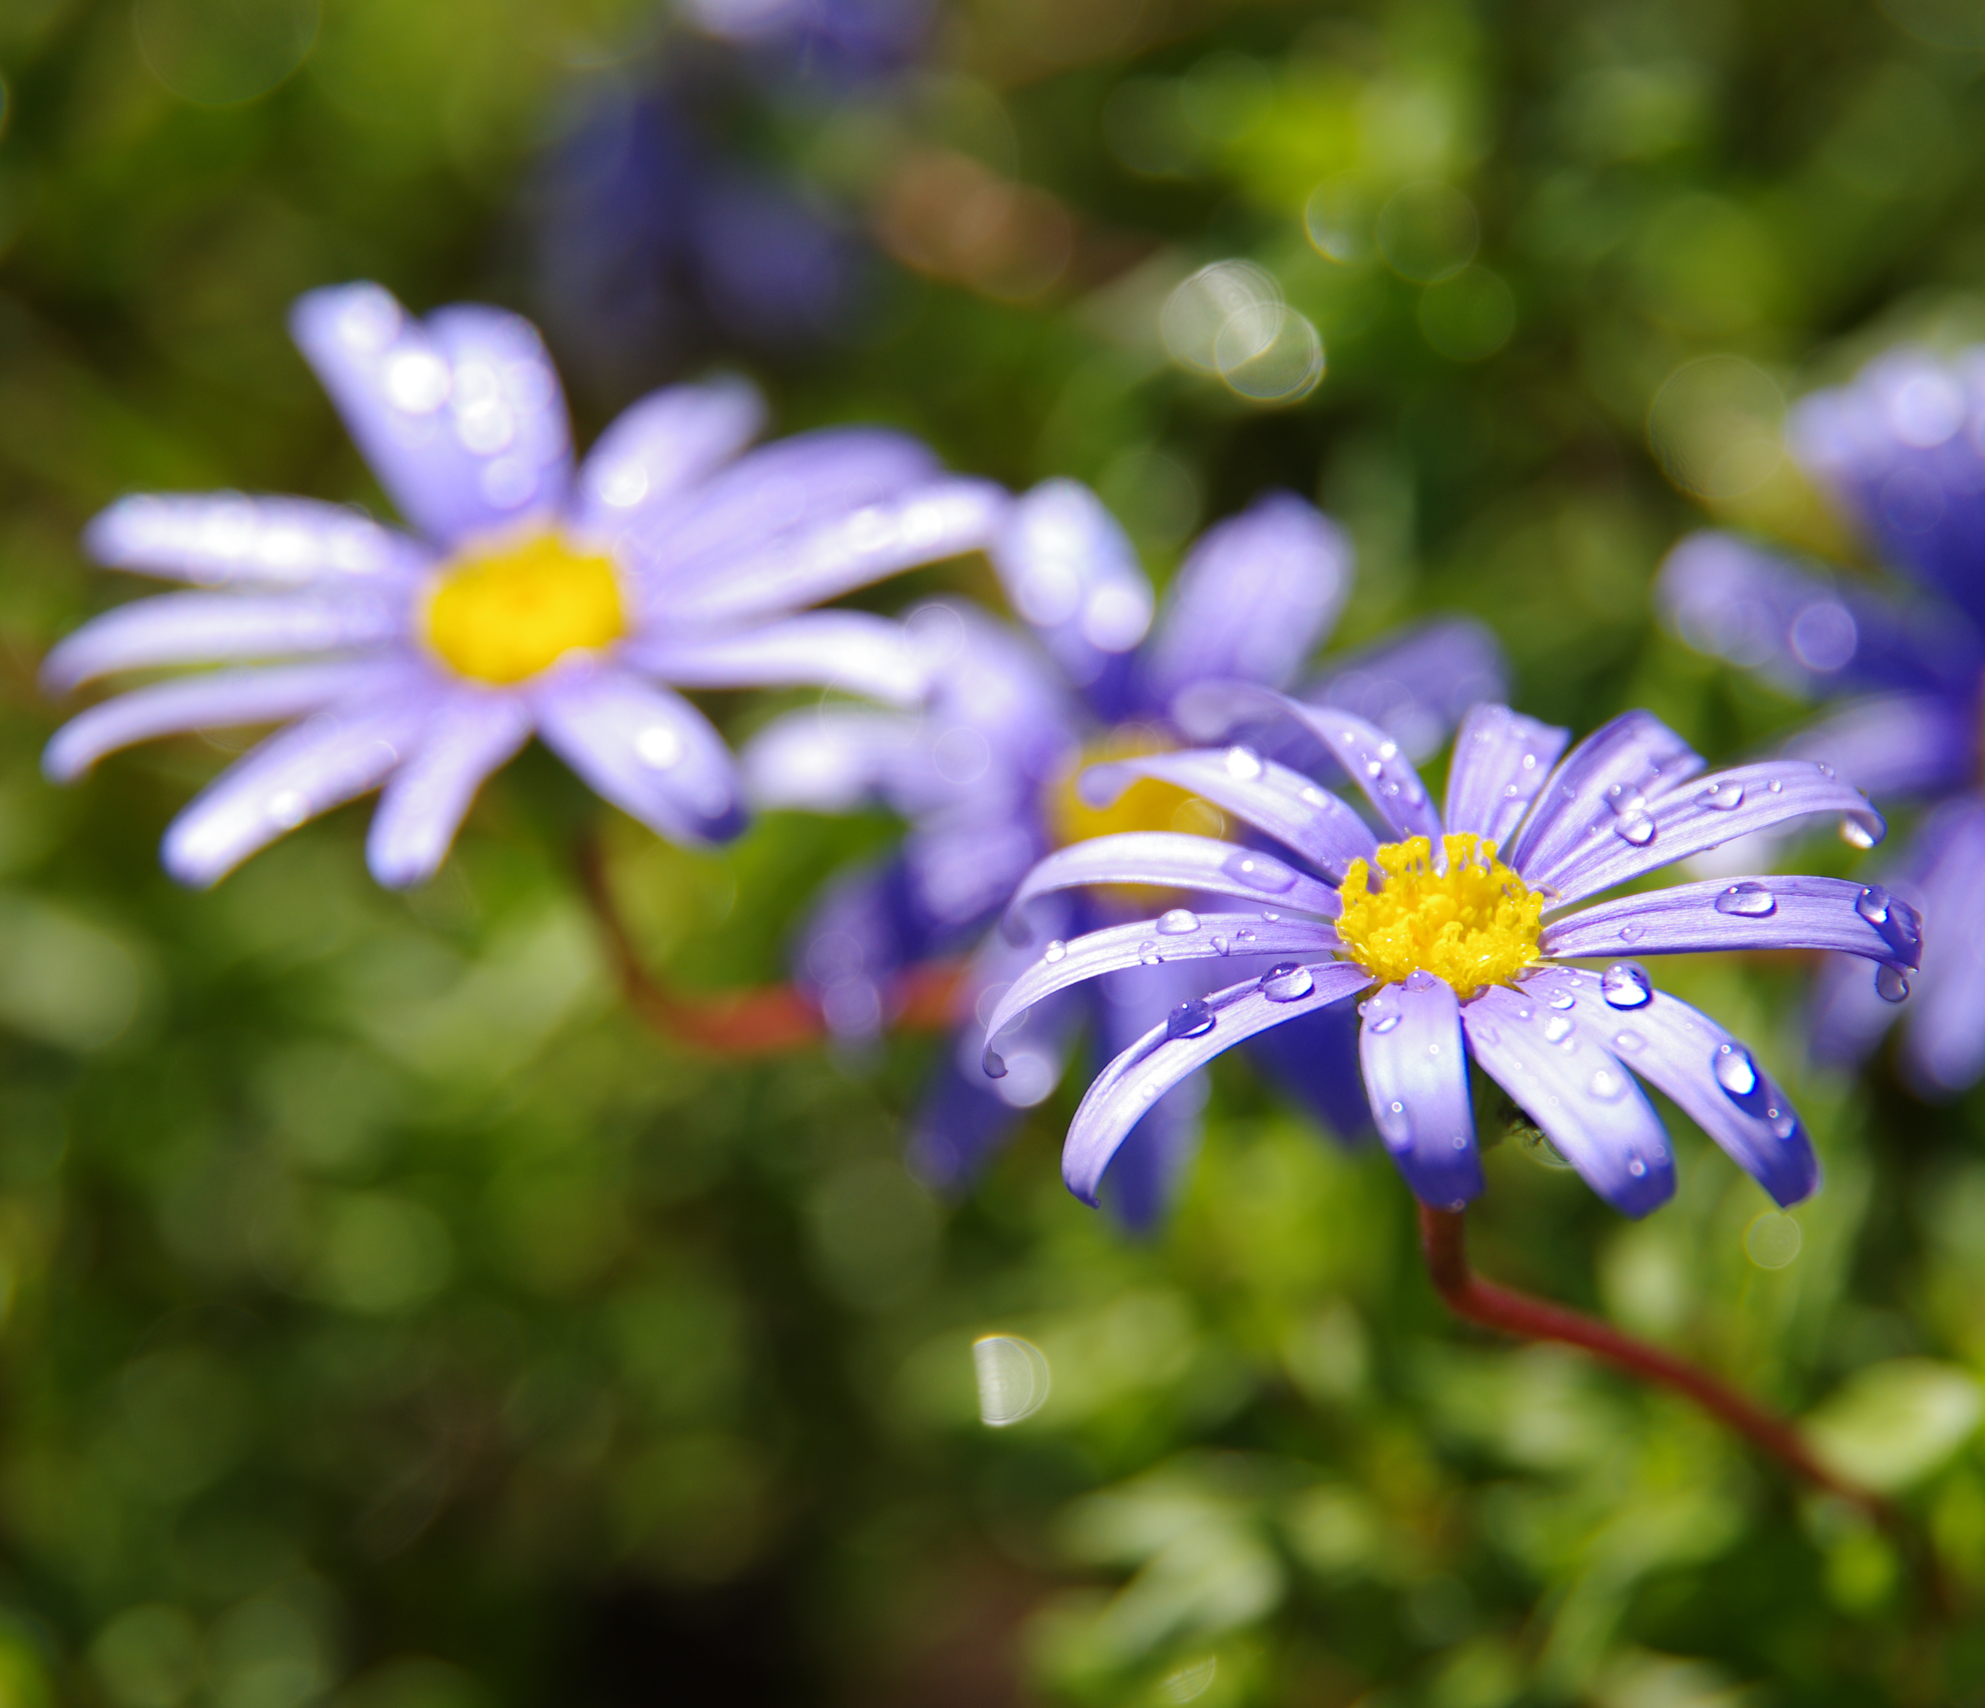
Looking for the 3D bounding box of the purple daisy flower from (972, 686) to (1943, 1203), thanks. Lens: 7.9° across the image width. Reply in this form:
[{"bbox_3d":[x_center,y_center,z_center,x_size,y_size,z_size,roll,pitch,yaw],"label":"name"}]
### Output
[{"bbox_3d":[0.019,0.004,0.602,0.039,0.013,0.039,-7,33,0],"label":"purple daisy flower"}]

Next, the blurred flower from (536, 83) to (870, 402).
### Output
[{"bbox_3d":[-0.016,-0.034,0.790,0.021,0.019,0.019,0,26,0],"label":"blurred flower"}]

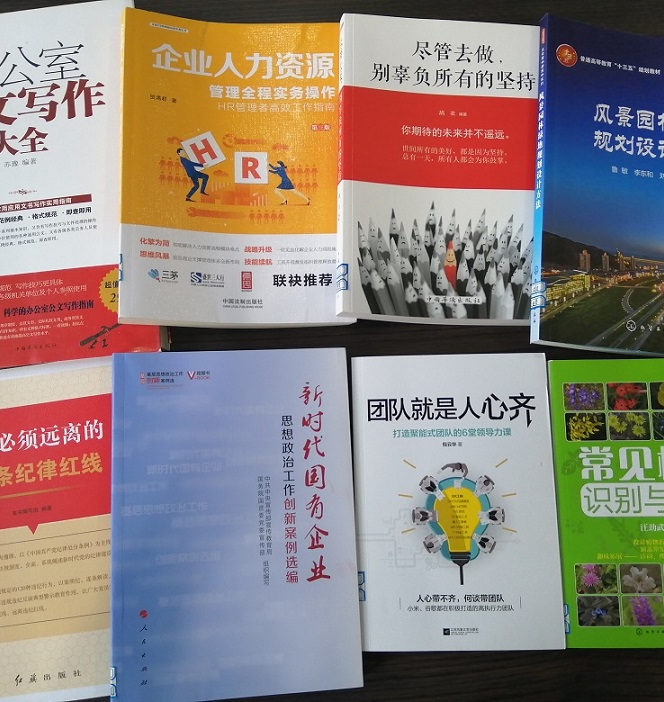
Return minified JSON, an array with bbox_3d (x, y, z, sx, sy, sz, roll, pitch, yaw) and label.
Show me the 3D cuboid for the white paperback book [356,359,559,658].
[{"bbox_3d":[0.090,0.109,0.520,0.146,0.015,0.210,-1,81,0],"label":"white paperback book"}]

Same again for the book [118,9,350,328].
[{"bbox_3d":[-0.071,-0.142,0.548,0.174,0.023,0.245,0,81,-8],"label":"book"}]

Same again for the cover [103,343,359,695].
[{"bbox_3d":[-0.069,0.119,0.506,0.170,0.015,0.240,-2,81,-6],"label":"cover"}]

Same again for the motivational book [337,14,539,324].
[{"bbox_3d":[0.093,-0.143,0.551,0.170,0.021,0.240,1,81,-5],"label":"motivational book"}]

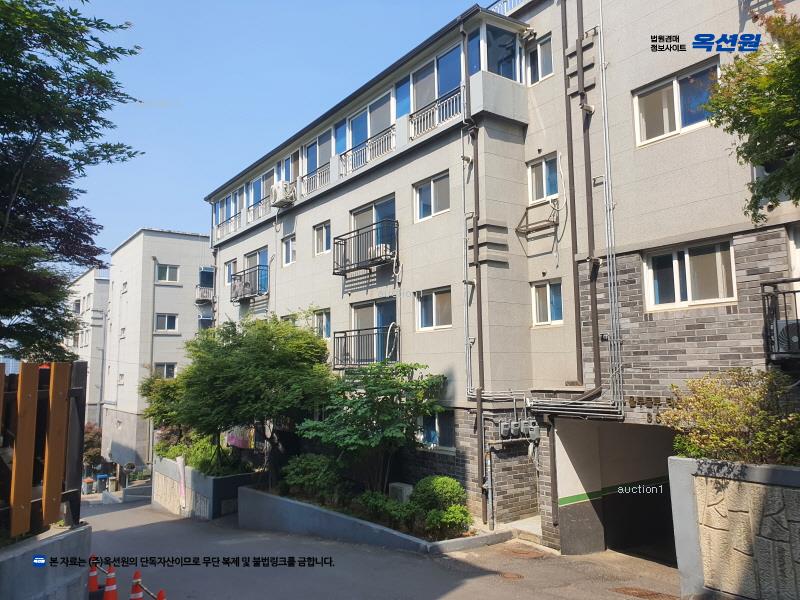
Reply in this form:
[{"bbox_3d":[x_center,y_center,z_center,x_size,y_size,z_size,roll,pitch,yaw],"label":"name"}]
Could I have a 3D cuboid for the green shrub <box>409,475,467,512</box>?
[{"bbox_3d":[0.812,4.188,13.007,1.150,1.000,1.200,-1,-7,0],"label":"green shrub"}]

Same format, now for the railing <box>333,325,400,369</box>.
[{"bbox_3d":[-0.946,1.351,16.373,0.420,1.080,2.700,4,-8,-36],"label":"railing"}]

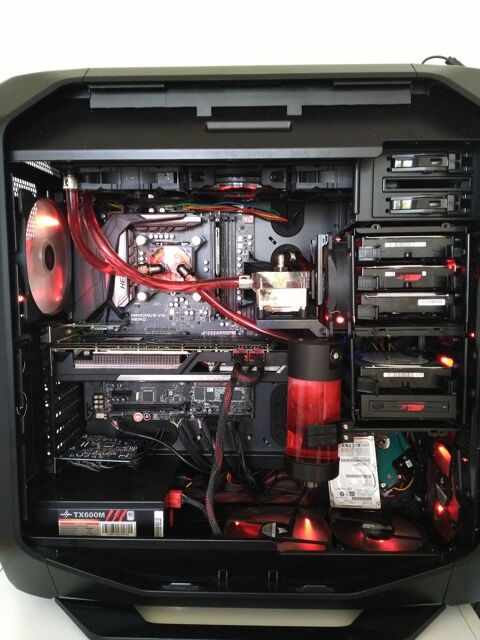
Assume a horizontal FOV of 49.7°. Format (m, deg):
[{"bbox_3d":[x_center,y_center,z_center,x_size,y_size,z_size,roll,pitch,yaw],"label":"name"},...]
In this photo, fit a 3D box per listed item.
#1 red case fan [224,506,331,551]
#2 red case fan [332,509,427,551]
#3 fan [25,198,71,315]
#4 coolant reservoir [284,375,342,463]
[{"bbox_3d":[0.048,0.272,0.651,0.135,0.025,0.135,0,4,2],"label":"red case fan"},{"bbox_3d":[0.173,0.273,0.646,0.120,0.025,0.120,0,4,2],"label":"red case fan"},{"bbox_3d":[-0.233,-0.073,0.602,0.025,0.138,0.138,0,4,2],"label":"fan"},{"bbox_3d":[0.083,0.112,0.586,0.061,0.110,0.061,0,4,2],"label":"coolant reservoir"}]

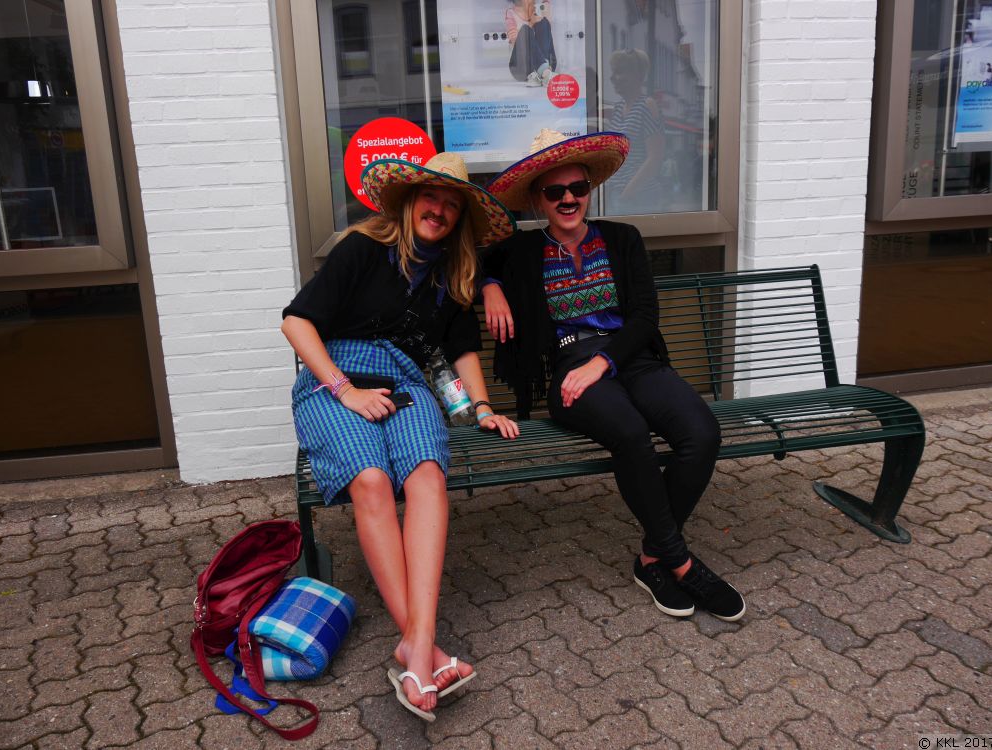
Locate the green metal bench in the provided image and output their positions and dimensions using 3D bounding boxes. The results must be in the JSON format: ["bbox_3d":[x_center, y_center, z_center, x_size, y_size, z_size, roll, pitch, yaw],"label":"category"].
[{"bbox_3d":[0.339,0.149,2.583,2.000,0.840,0.630,-5,13,-11],"label":"green metal bench"}]

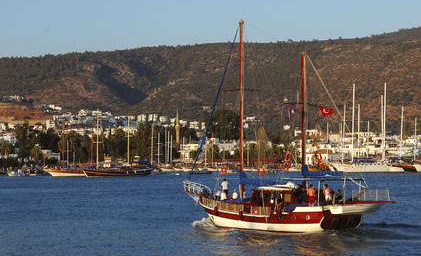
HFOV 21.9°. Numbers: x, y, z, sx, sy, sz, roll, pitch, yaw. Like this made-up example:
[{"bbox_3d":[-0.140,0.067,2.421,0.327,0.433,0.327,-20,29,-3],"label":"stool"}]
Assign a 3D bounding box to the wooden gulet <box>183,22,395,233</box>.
[{"bbox_3d":[4.242,-0.264,79.231,4.949,15.655,20.200,1,-2,-38],"label":"wooden gulet"}]

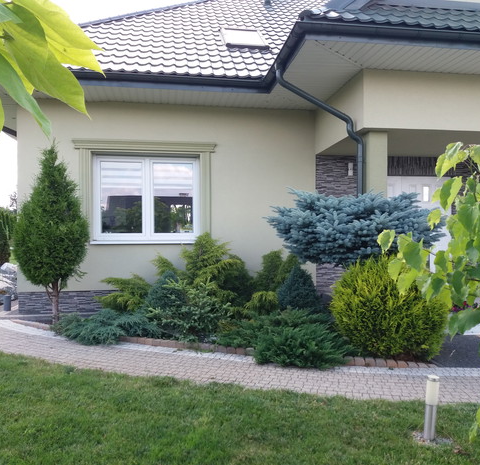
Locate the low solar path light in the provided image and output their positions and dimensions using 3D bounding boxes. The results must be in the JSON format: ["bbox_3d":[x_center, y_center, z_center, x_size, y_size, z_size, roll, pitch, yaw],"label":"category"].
[{"bbox_3d":[1.347,1.232,3.530,0.082,0.450,0.082,4,0,-9],"label":"low solar path light"}]

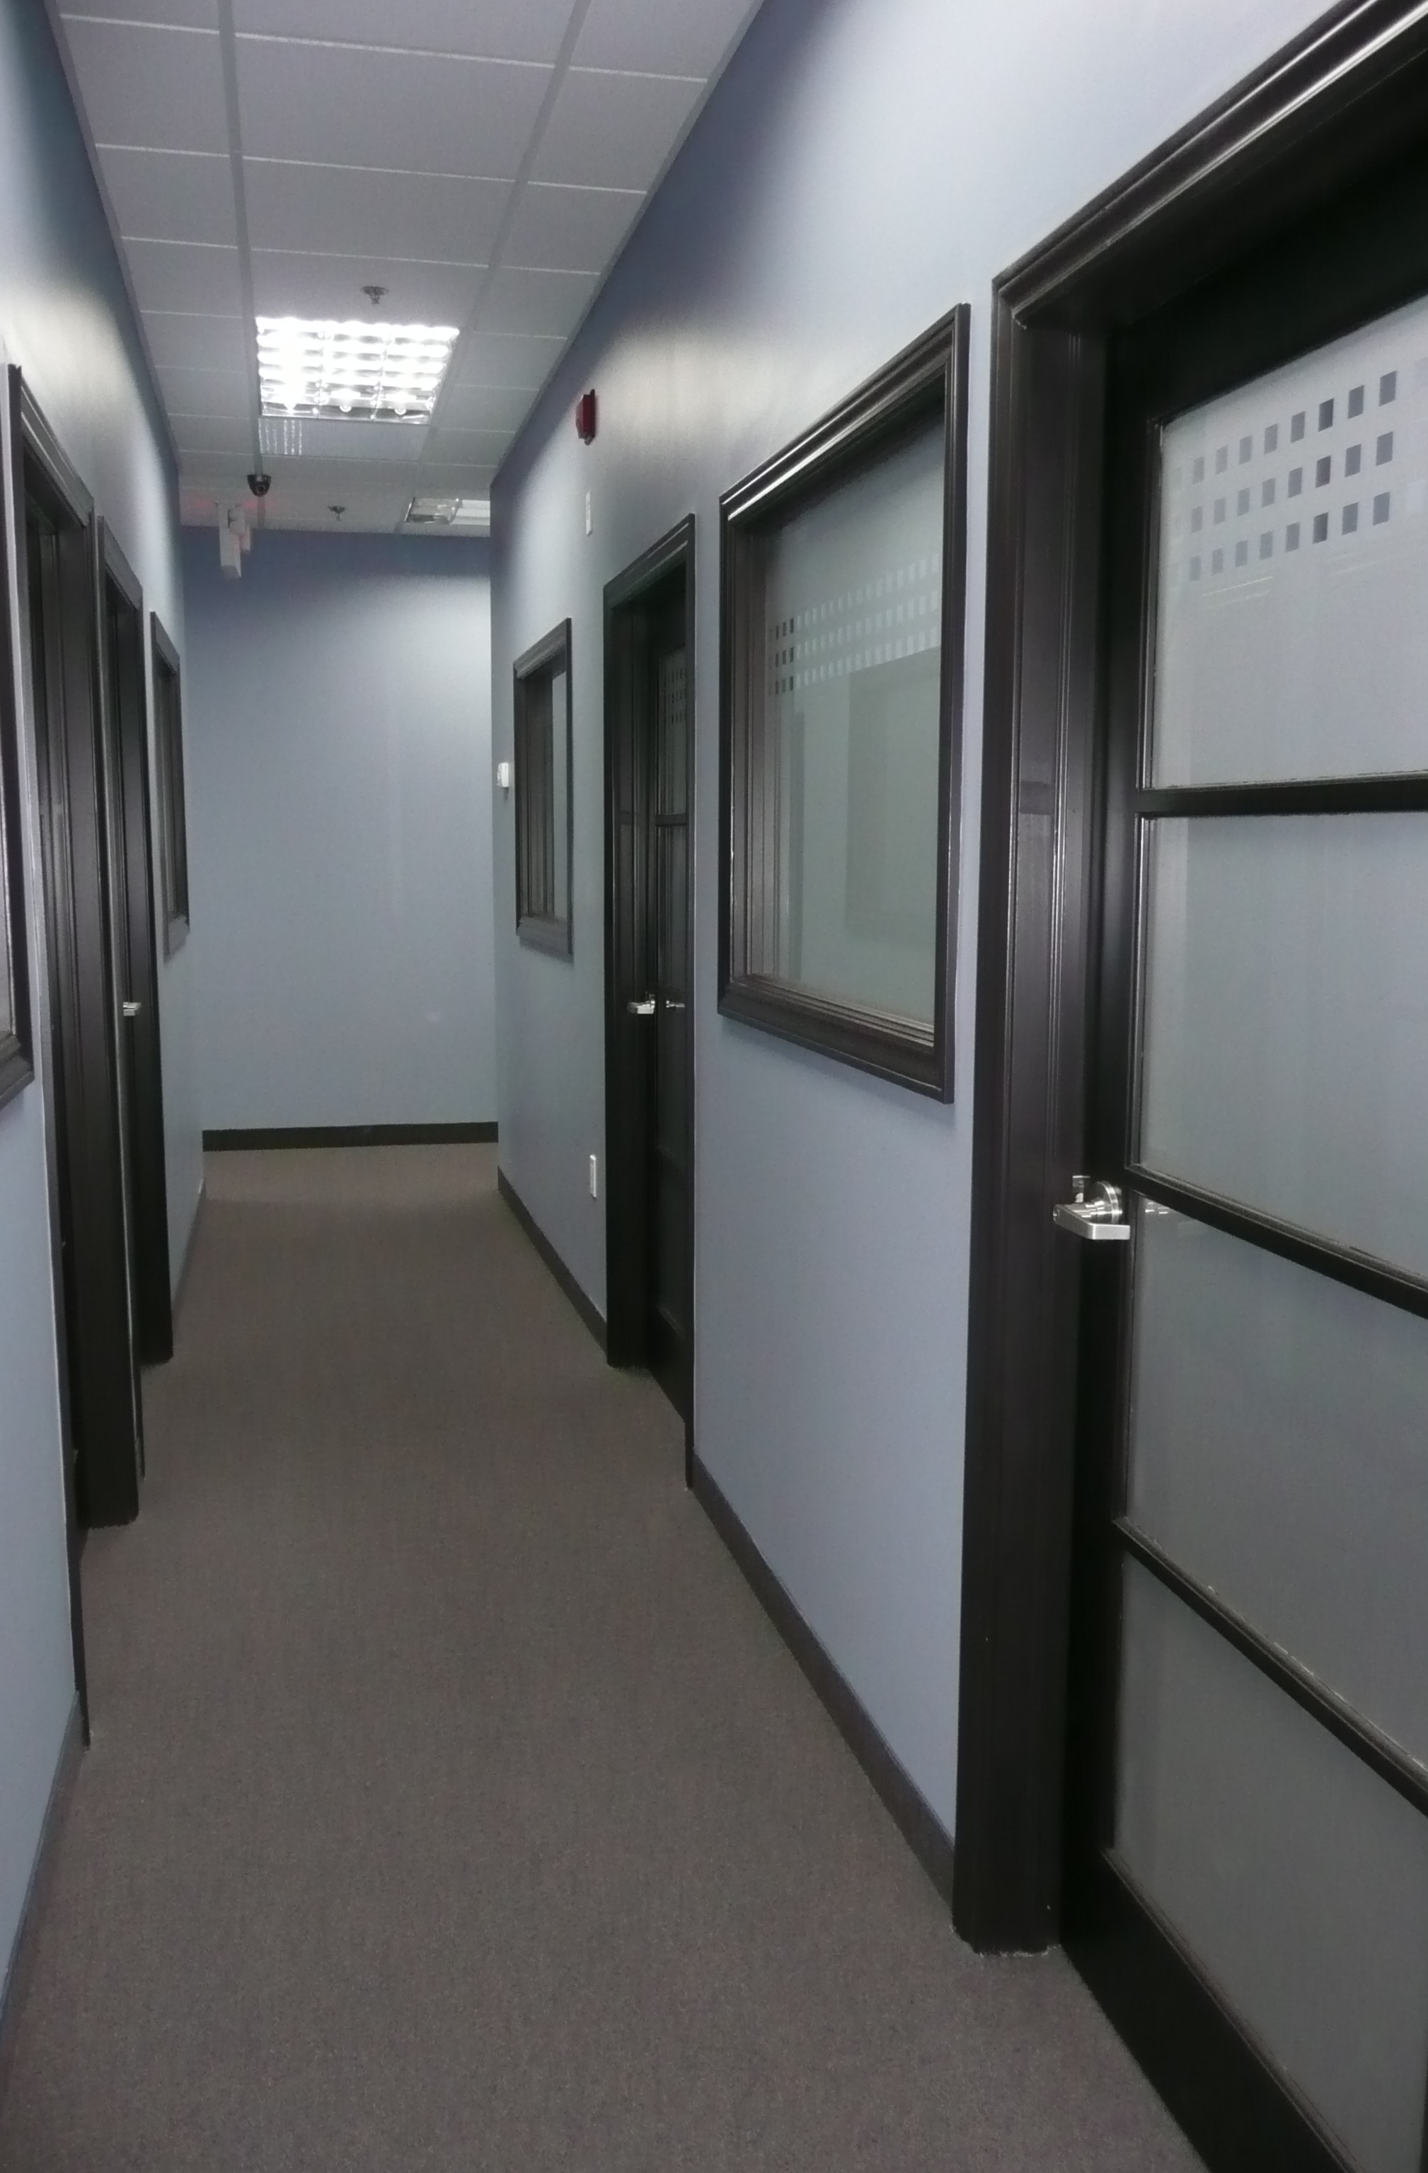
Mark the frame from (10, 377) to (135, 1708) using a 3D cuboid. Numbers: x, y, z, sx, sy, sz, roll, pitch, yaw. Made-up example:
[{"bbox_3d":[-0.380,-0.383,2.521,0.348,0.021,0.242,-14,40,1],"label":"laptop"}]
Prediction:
[{"bbox_3d":[-1.221,-0.050,3.213,0.150,2.157,1.005,-2,8,-13],"label":"frame"}]

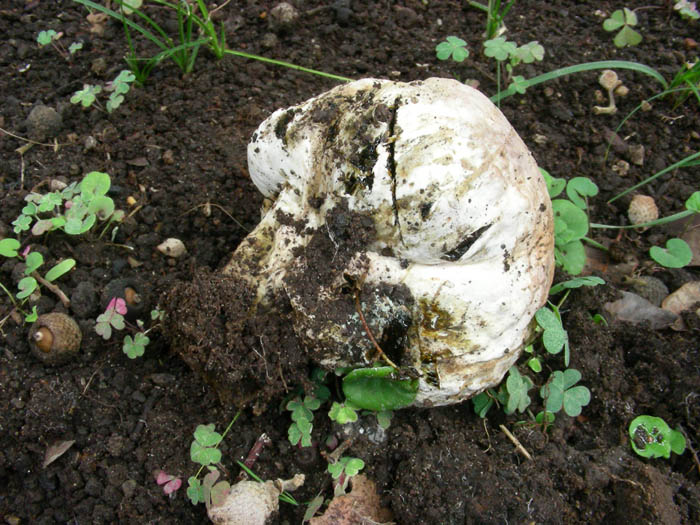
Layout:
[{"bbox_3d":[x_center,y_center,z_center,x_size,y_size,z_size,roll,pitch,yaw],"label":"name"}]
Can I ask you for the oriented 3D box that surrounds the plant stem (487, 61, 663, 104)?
[{"bbox_3d":[0.121,-0.097,0.412,0.097,0.024,0.012,0,55,0],"label":"plant stem"}]

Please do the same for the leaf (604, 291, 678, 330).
[{"bbox_3d":[0.127,0.021,0.336,0.029,0.009,0.013,0,49,0],"label":"leaf"}]

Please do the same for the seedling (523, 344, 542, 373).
[{"bbox_3d":[0.077,0.040,0.323,0.009,0.008,0.009,0,55,0],"label":"seedling"}]

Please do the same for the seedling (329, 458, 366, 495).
[{"bbox_3d":[-0.001,0.085,0.307,0.015,0.012,0.013,0,48,0],"label":"seedling"}]

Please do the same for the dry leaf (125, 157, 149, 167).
[{"bbox_3d":[-0.125,-0.059,0.451,0.013,0.003,0.007,0,48,0],"label":"dry leaf"}]

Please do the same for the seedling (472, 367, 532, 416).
[{"bbox_3d":[0.066,0.056,0.335,0.025,0.016,0.016,0,48,0],"label":"seedling"}]

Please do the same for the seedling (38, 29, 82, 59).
[{"bbox_3d":[-0.198,-0.148,0.521,0.029,0.014,0.017,0,48,0],"label":"seedling"}]

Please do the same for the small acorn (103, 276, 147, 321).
[{"bbox_3d":[-0.099,0.015,0.337,0.018,0.017,0.018,0,49,0],"label":"small acorn"}]

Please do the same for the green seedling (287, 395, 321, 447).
[{"bbox_3d":[-0.020,0.067,0.326,0.015,0.014,0.017,0,48,0],"label":"green seedling"}]

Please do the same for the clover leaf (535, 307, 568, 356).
[{"bbox_3d":[0.083,0.028,0.316,0.013,0.012,0.015,0,49,0],"label":"clover leaf"}]

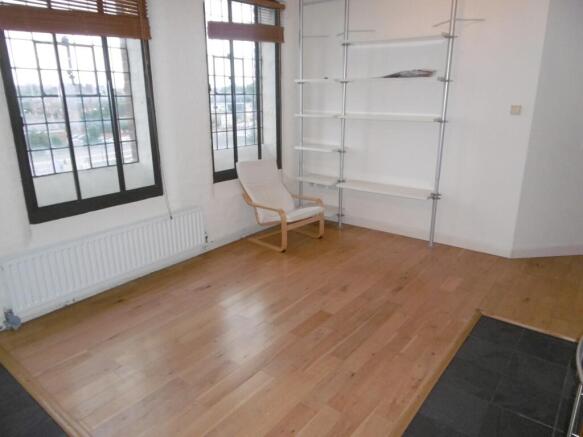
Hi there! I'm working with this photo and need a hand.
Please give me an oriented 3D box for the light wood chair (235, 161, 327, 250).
[{"bbox_3d":[-0.116,-0.202,4.799,0.755,0.910,0.705,14,22,42],"label":"light wood chair"}]

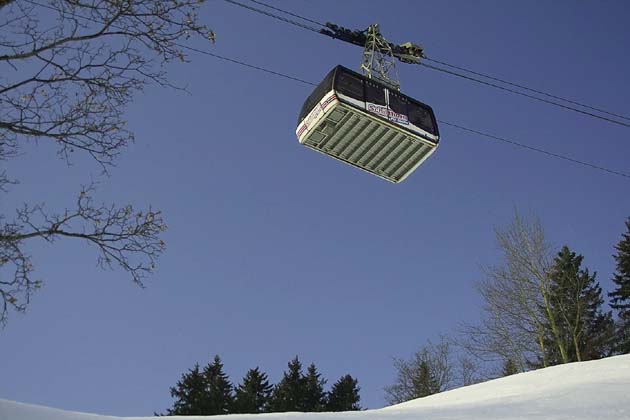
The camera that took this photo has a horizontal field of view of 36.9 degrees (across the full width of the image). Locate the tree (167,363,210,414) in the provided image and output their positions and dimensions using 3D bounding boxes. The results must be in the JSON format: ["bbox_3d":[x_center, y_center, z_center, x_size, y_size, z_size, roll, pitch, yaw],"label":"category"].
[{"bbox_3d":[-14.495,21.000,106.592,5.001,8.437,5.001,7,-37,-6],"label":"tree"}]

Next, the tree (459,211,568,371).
[{"bbox_3d":[12.710,4.988,60.586,7.039,12.319,7.039,-6,-37,11],"label":"tree"}]

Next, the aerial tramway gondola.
[{"bbox_3d":[2.855,-6.502,48.353,6.400,8.400,3.550,21,-40,-23],"label":"aerial tramway gondola"}]

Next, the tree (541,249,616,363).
[{"bbox_3d":[18.703,7.018,66.937,5.114,10.715,5.114,-8,-38,15],"label":"tree"}]

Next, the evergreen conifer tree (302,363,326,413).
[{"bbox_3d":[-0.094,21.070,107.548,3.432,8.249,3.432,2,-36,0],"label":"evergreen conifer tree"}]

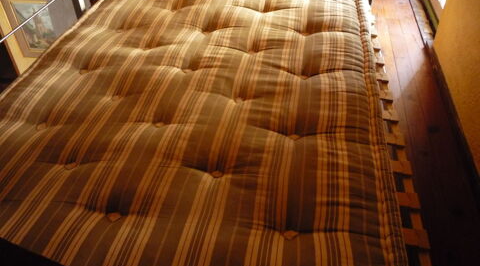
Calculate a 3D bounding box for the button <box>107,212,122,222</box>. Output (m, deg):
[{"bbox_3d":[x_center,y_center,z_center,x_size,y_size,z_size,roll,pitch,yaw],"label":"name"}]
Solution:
[{"bbox_3d":[-0.348,0.231,1.150,0.035,0.011,0.034,3,40,9],"label":"button"}]

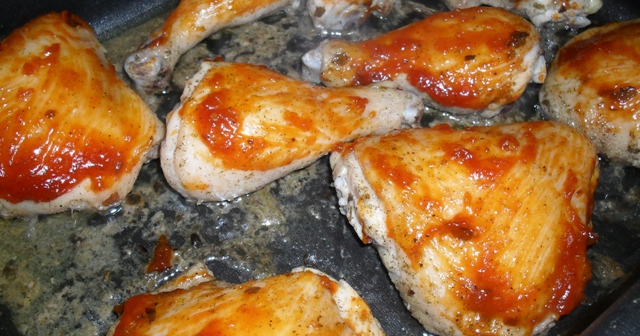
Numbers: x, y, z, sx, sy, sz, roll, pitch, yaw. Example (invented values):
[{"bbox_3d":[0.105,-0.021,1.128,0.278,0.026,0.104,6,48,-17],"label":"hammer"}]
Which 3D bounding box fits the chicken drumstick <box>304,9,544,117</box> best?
[{"bbox_3d":[0.059,-0.065,0.369,0.134,0.049,0.060,4,46,3],"label":"chicken drumstick"}]

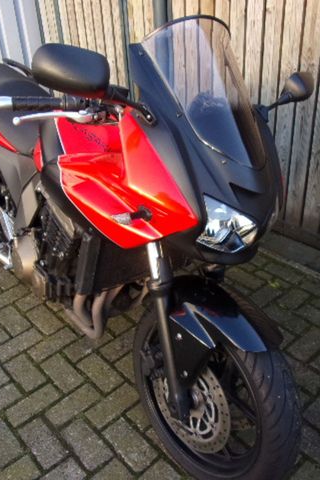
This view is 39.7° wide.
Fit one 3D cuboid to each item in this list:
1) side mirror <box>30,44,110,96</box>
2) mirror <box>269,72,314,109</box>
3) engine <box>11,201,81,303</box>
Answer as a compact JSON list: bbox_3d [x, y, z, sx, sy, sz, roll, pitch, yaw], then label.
[{"bbox_3d":[-0.156,-0.297,0.786,0.148,0.086,0.075,-2,29,-32],"label":"side mirror"},{"bbox_3d":[0.356,-0.396,1.178,0.080,0.100,0.200,30,39,34],"label":"mirror"},{"bbox_3d":[-0.233,0.031,1.559,0.440,0.480,0.450,-13,31,-37],"label":"engine"}]

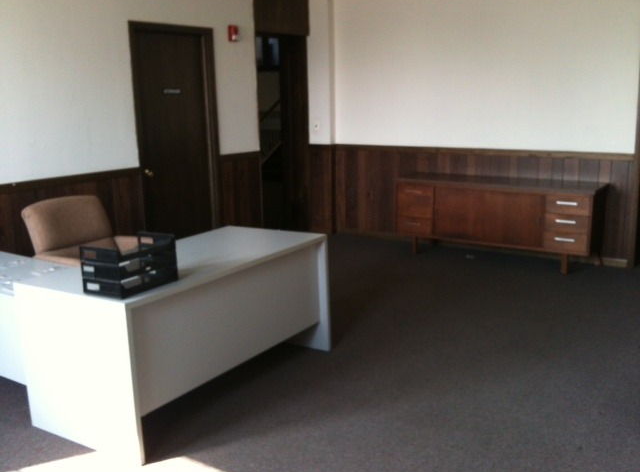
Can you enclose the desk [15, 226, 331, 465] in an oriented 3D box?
[{"bbox_3d":[-0.689,0.468,3.544,0.778,0.734,1.527,6,14,32],"label":"desk"}]

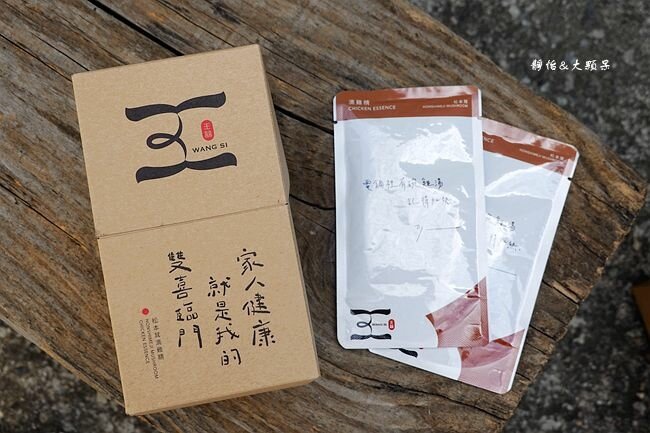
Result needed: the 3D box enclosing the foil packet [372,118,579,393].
[{"bbox_3d":[0.099,0.021,0.525,0.098,0.012,0.171,17,84,2],"label":"foil packet"}]

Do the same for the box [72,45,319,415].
[{"bbox_3d":[-0.076,0.008,0.495,0.111,0.069,0.198,-11,84,-1],"label":"box"}]

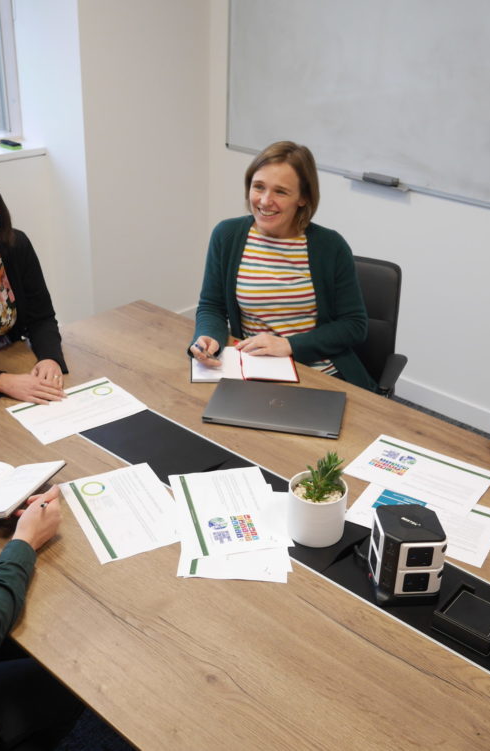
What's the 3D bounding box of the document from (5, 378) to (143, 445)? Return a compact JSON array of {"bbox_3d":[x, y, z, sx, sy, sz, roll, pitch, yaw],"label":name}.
[{"bbox_3d":[-0.434,0.085,2.100,0.297,0.003,0.210,-19,34,-36],"label":"document"}]

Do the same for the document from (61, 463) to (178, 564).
[{"bbox_3d":[-0.250,0.283,1.718,0.210,0.003,0.297,-12,30,-25],"label":"document"}]

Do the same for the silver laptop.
[{"bbox_3d":[0.084,0.084,2.119,0.343,0.019,0.226,6,27,9],"label":"silver laptop"}]

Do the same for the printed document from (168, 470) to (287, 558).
[{"bbox_3d":[-0.034,0.284,1.730,0.210,0.003,0.297,-5,27,-13],"label":"printed document"}]

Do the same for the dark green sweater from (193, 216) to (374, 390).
[{"bbox_3d":[0.130,-0.164,2.483,0.520,0.600,0.470,11,28,18],"label":"dark green sweater"}]

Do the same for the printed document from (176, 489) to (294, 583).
[{"bbox_3d":[-0.015,0.319,1.664,0.210,0.004,0.297,3,27,2],"label":"printed document"}]

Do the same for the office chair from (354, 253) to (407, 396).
[{"bbox_3d":[0.178,0.100,2.690,0.630,0.950,0.640,12,28,19],"label":"office chair"}]

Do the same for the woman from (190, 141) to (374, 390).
[{"bbox_3d":[0.120,-0.027,2.522,0.500,1.300,0.700,9,28,13],"label":"woman"}]

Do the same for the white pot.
[{"bbox_3d":[0.148,0.273,1.650,0.117,0.108,0.117,2,27,-1],"label":"white pot"}]

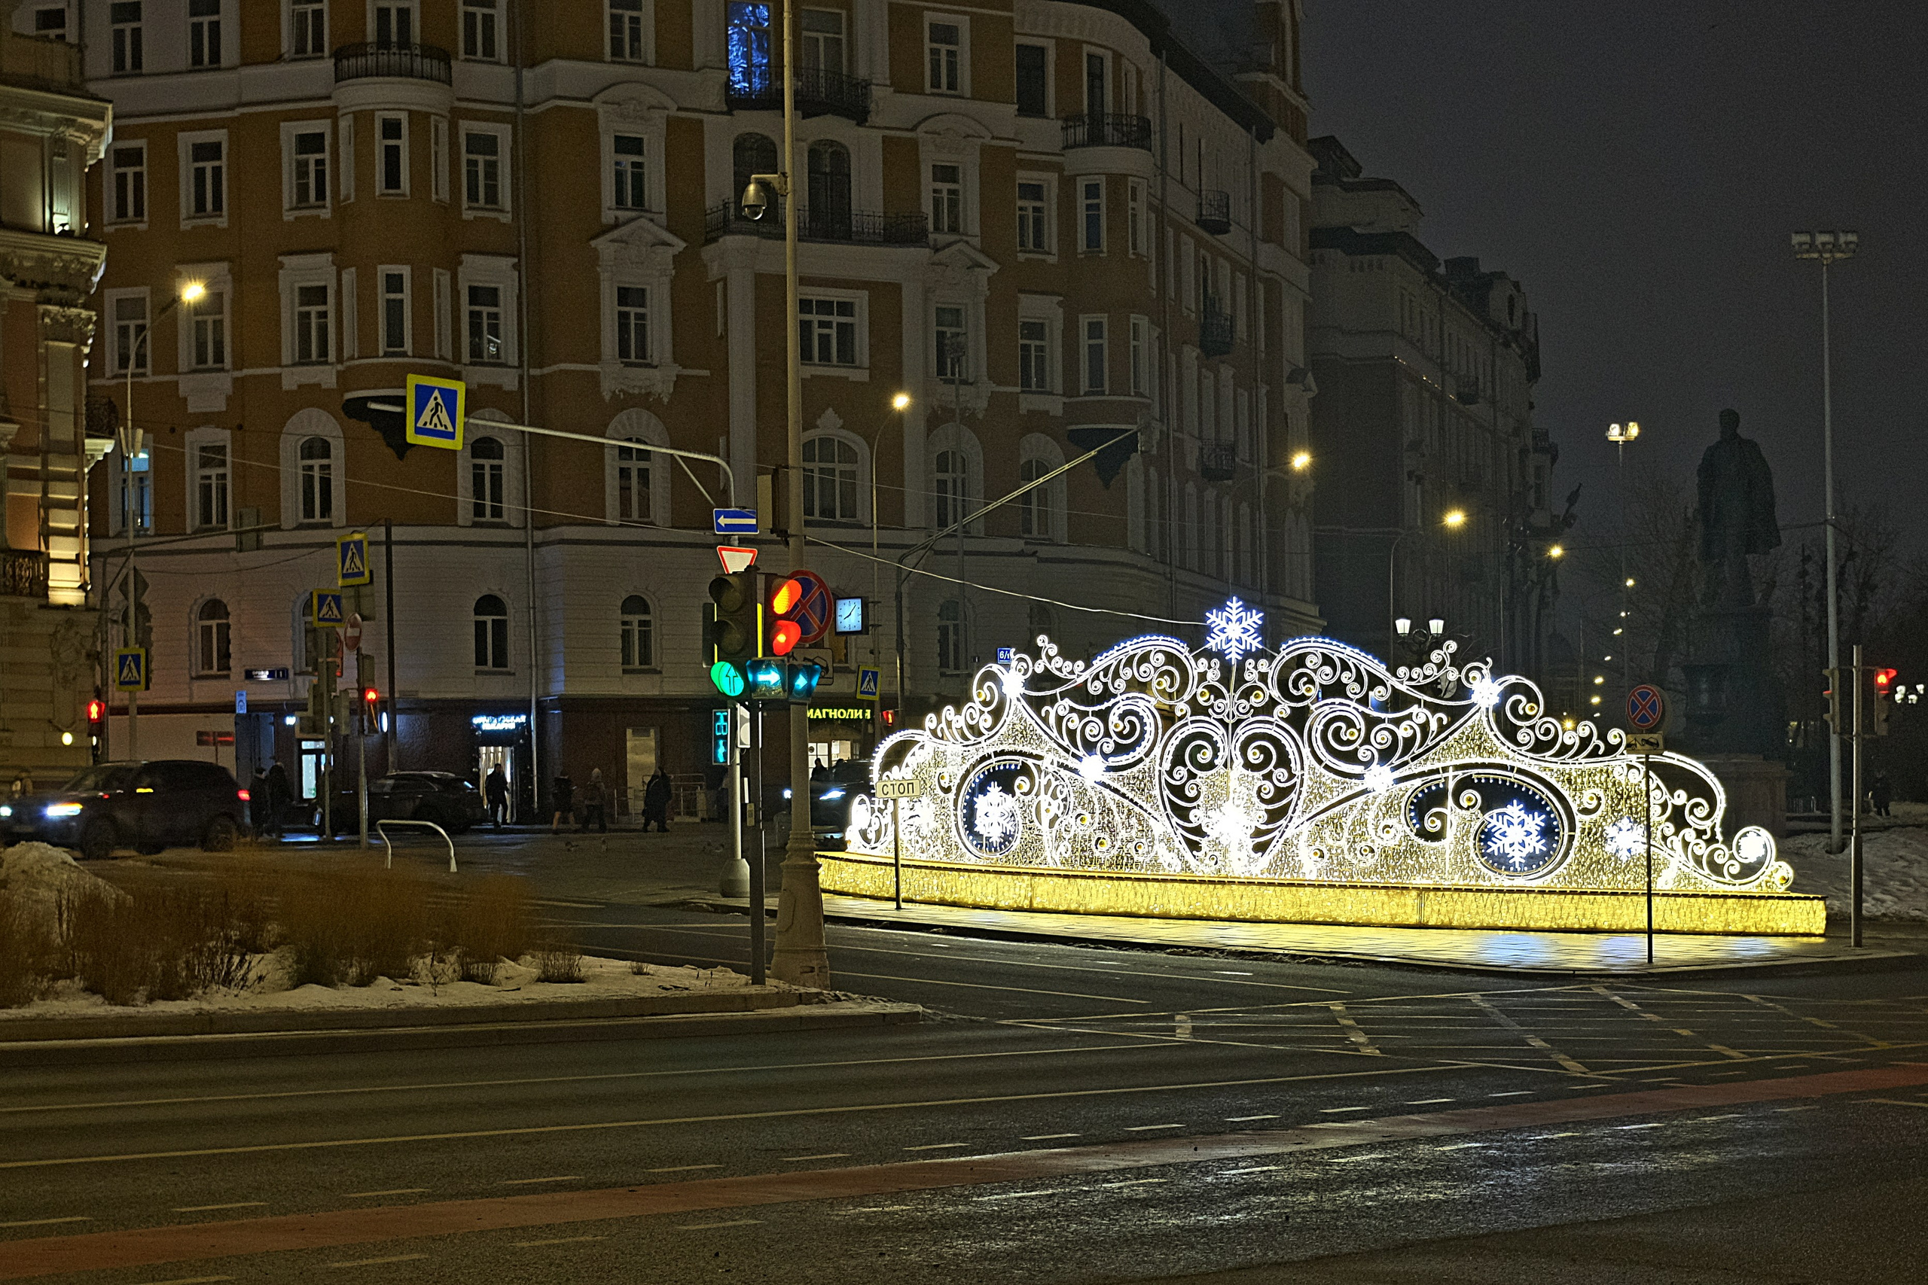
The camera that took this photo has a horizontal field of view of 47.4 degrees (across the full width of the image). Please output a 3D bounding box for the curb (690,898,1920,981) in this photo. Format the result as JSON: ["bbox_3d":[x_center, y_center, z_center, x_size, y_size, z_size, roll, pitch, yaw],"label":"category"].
[{"bbox_3d":[2.600,2.940,21.500,13.000,0.200,4.500,-1,-2,14],"label":"curb"}]

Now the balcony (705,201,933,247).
[{"bbox_3d":[-3.973,-11.185,58.800,5.700,0.920,1.100,0,-2,-18],"label":"balcony"}]

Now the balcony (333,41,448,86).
[{"bbox_3d":[-14.546,-14.726,55.800,2.800,0.980,1.000,-1,-2,-5],"label":"balcony"}]

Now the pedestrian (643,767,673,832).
[{"bbox_3d":[-8.139,4.176,58.300,0.650,1.710,0.580,0,-3,0],"label":"pedestrian"}]

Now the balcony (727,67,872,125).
[{"bbox_3d":[-4.680,-15.524,62.300,4.300,1.300,1.150,1,-3,-22],"label":"balcony"}]

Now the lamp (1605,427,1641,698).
[{"bbox_3d":[18.308,-0.606,61.000,1.000,11.100,0.700,-1,-2,18],"label":"lamp"}]

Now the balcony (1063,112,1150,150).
[{"bbox_3d":[4.357,-15.476,66.500,2.800,1.050,1.250,2,-3,-42],"label":"balcony"}]

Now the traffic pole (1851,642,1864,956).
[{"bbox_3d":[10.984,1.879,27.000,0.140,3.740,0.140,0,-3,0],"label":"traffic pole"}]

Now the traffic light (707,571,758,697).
[{"bbox_3d":[-1.648,-0.059,15.600,0.260,0.890,0.260,-2,-2,35],"label":"traffic light"}]

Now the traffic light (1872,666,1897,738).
[{"bbox_3d":[9.347,0.604,22.300,0.200,0.690,0.190,-3,-2,44],"label":"traffic light"}]

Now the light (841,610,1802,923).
[{"bbox_3d":[4.459,1.485,28.700,12.500,3.850,2.000,-1,-3,17],"label":"light"}]

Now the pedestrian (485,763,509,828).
[{"bbox_3d":[-12.739,4.195,60.000,0.600,1.760,0.500,0,-3,-8],"label":"pedestrian"}]

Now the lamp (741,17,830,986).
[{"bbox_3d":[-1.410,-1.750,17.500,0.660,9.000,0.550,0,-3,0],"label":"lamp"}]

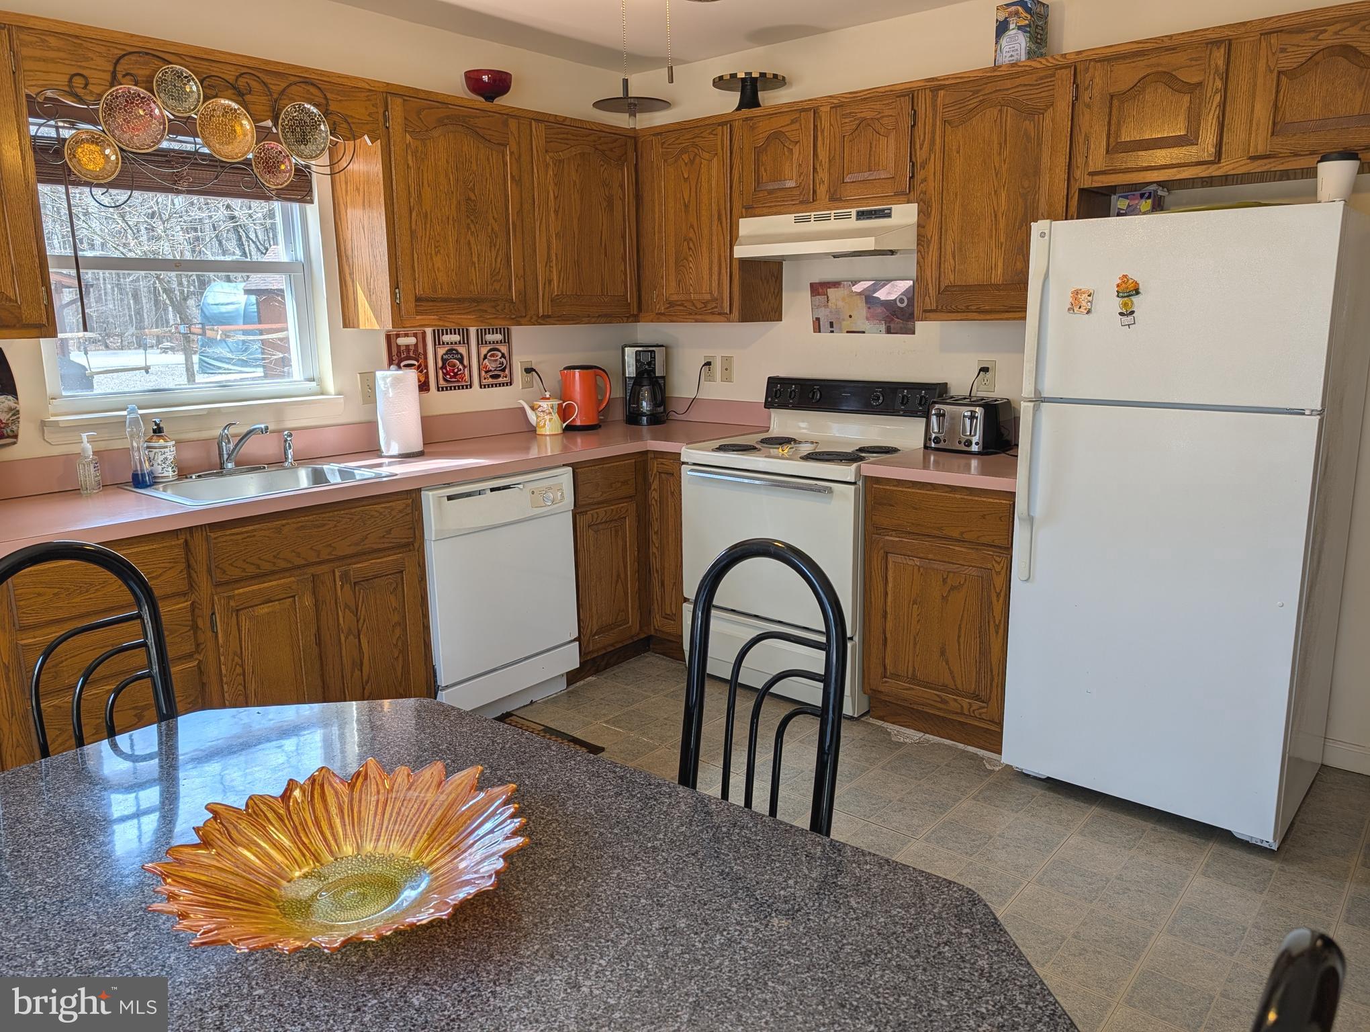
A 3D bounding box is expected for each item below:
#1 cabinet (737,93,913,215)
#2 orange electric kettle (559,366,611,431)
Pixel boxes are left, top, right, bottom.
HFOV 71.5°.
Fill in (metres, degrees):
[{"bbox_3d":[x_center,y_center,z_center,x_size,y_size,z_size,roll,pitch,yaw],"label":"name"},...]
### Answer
[{"bbox_3d":[0.583,-1.286,3.460,0.754,0.362,0.323,9,16,40],"label":"cabinet"},{"bbox_3d":[-0.426,-0.505,4.097,0.225,0.263,0.165,-2,12,-6],"label":"orange electric kettle"}]

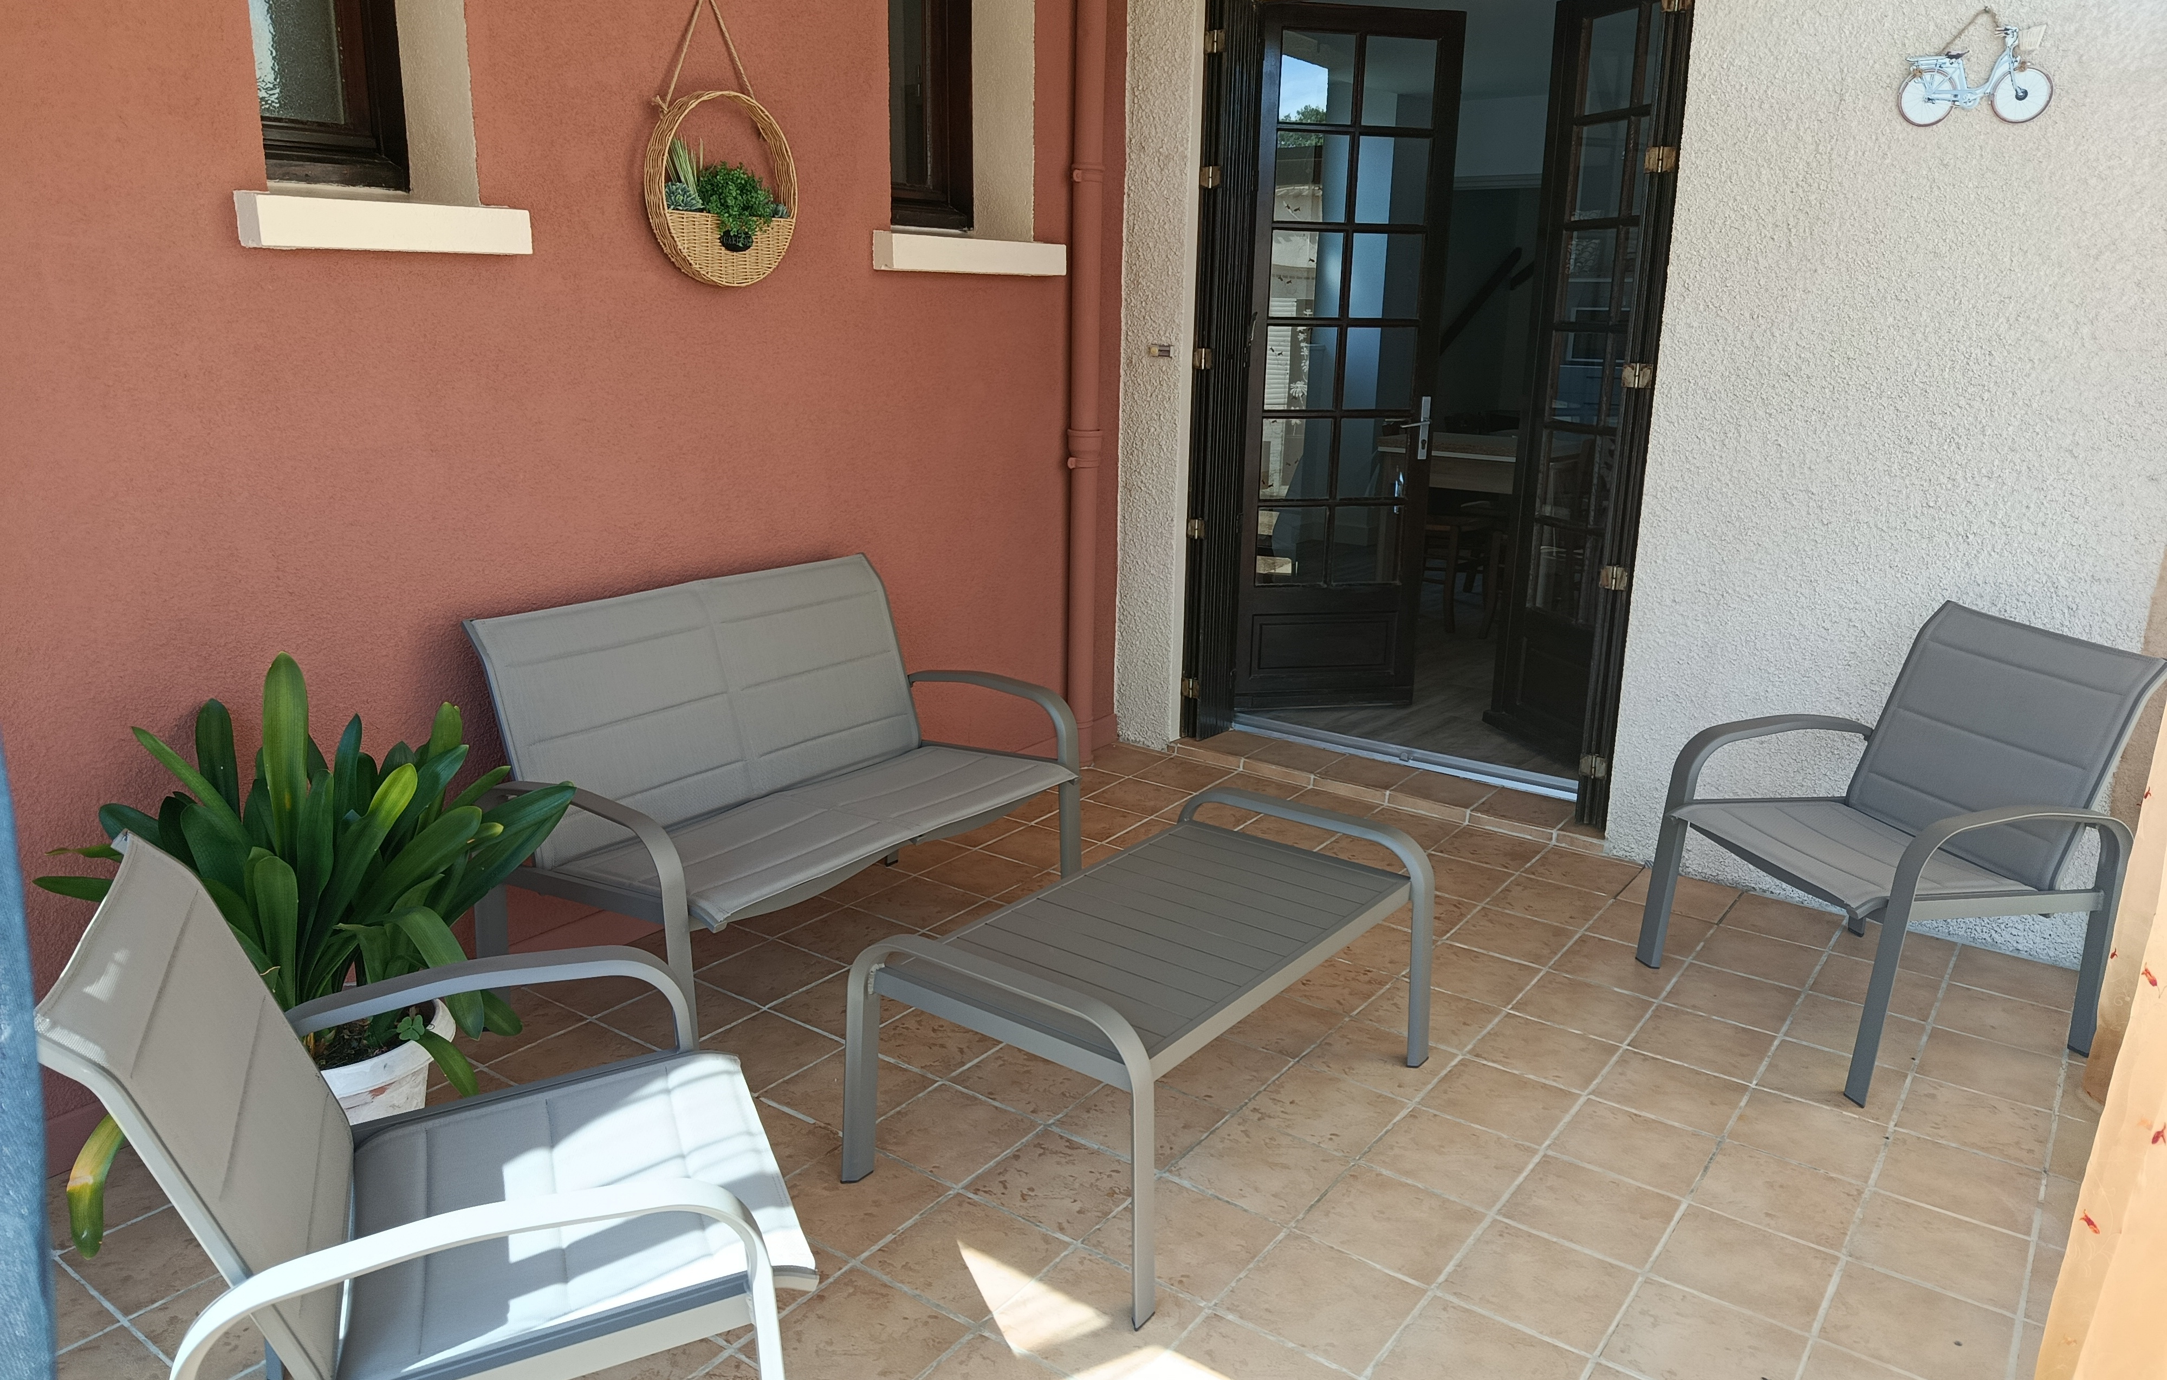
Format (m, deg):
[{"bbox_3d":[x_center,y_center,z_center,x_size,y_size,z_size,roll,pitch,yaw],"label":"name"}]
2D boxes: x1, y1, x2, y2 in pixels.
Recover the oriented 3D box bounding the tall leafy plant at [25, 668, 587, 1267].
[{"bbox_3d":[-1.258,0.373,2.501,0.693,0.882,0.743,1,14,0],"label":"tall leafy plant"}]

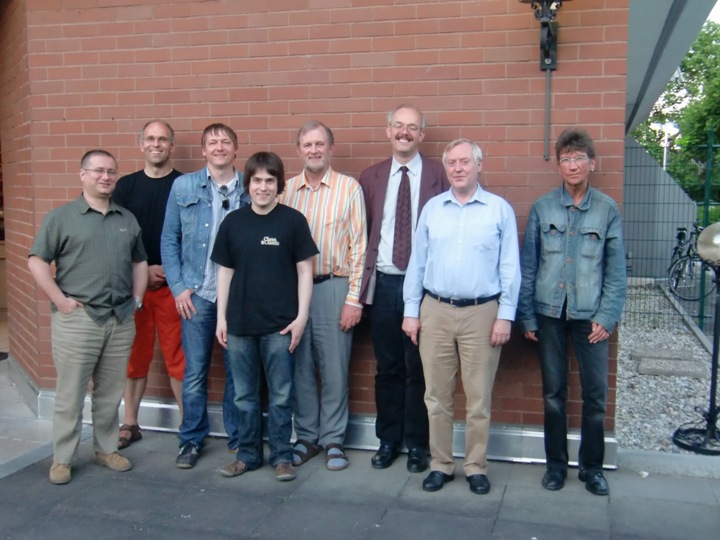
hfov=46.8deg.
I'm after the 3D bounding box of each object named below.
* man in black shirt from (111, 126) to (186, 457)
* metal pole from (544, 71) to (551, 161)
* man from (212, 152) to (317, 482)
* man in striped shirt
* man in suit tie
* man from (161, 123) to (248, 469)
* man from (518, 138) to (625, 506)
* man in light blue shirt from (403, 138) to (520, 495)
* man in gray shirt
[{"bbox_3d":[-1.239,0.079,4.963,0.500,1.914,0.340,-1,5,-12],"label":"man in black shirt"},{"bbox_3d":[1.000,-0.824,4.428,0.022,0.479,0.022,2,5,15],"label":"metal pole"},{"bbox_3d":[-0.499,0.236,4.393,0.545,1.699,0.340,0,5,-3],"label":"man"},{"bbox_3d":[-0.217,0.134,4.566,0.510,1.877,0.340,1,5,10],"label":"man in striped shirt"},{"bbox_3d":[0.244,0.094,4.542,0.510,1.964,0.330,1,5,10],"label":"man in suit tie"},{"bbox_3d":[-0.854,0.126,4.655,0.530,1.872,0.380,-2,5,-24],"label":"man"},{"bbox_3d":[1.079,0.200,4.229,0.545,1.810,0.330,1,5,15],"label":"man"},{"bbox_3d":[0.516,0.224,4.221,0.580,1.760,0.340,2,5,16],"label":"man in light blue shirt"},{"bbox_3d":[-1.432,0.227,4.393,0.580,1.708,0.400,-2,5,-30],"label":"man in gray shirt"}]

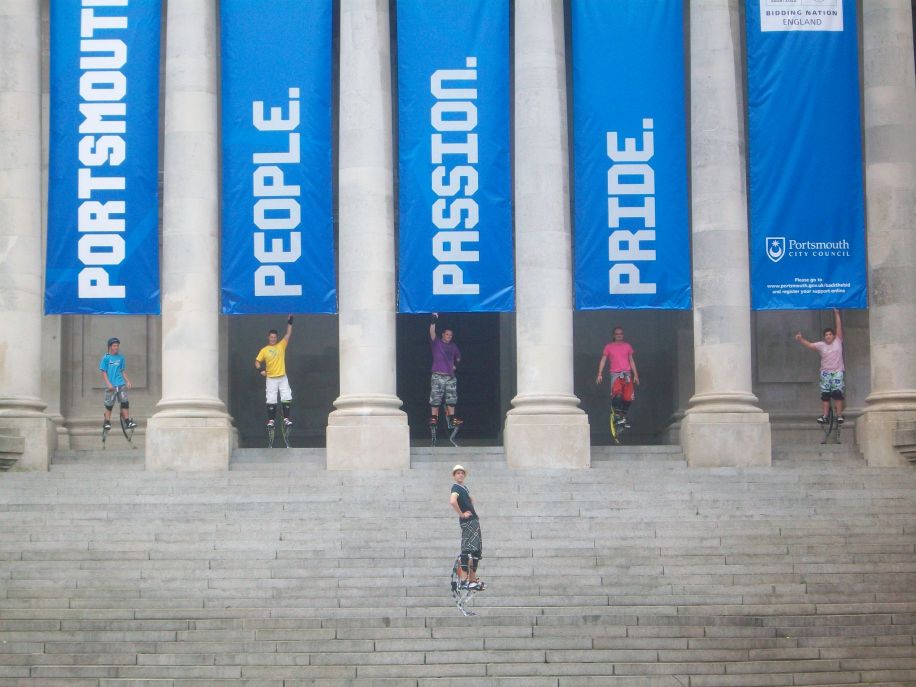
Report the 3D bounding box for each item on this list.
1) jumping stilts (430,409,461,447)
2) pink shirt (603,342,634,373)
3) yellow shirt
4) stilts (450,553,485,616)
[{"bbox_3d":[-0.210,1.436,44.500,0.480,0.770,0.380,2,-7,-24],"label":"jumping stilts"},{"bbox_3d":[2.818,0.246,44.600,0.570,0.540,0.270,0,-7,-2],"label":"pink shirt"},{"bbox_3d":[-3.257,0.263,44.600,0.560,0.700,0.280,-1,-7,4],"label":"yellow shirt"},{"bbox_3d":[0.144,3.358,35.400,0.420,0.890,0.360,-2,-7,15],"label":"stilts"}]

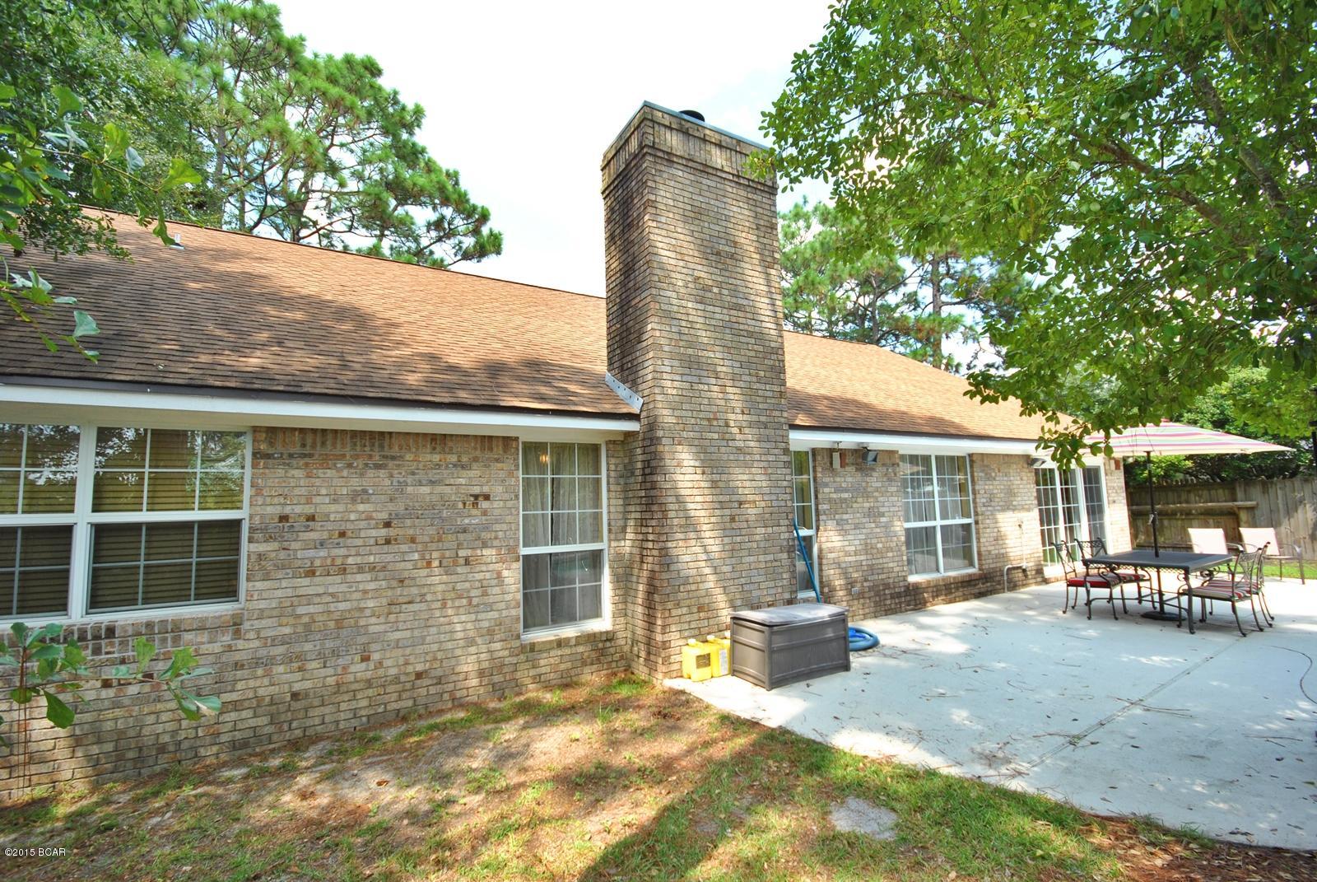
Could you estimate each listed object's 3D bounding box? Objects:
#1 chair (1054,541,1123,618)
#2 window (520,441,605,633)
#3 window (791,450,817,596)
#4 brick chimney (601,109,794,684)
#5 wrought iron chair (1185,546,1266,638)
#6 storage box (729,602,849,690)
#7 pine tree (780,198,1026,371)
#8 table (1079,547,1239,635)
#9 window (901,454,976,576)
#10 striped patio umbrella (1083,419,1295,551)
[{"bbox_3d":[5.690,1.794,7.237,0.590,0.910,0.660,3,-8,-36],"label":"chair"},{"bbox_3d":[-0.889,0.909,5.221,0.870,1.820,0.110,2,-7,-30],"label":"window"},{"bbox_3d":[1.588,0.992,6.668,0.870,1.810,0.110,2,-7,-30],"label":"window"},{"bbox_3d":[0.418,-0.560,5.921,1.705,5.550,1.080,2,-7,-30],"label":"brick chimney"},{"bbox_3d":[6.384,1.675,6.265,0.590,0.910,0.670,2,-7,-27],"label":"wrought iron chair"},{"bbox_3d":[1.211,1.834,5.005,1.030,0.550,0.515,2,-7,-30],"label":"storage box"},{"bbox_3d":[10.380,-2.887,22.308,8.200,13.200,8.200,2,-7,-30],"label":"pine tree"},{"bbox_3d":[6.265,1.829,6.840,1.550,0.730,1.010,2,-7,-30],"label":"table"},{"bbox_3d":[4.183,1.093,8.170,1.710,1.810,0.110,2,-7,-30],"label":"window"},{"bbox_3d":[6.289,0.966,6.906,2.400,2.460,2.400,2,-7,-30],"label":"striped patio umbrella"}]

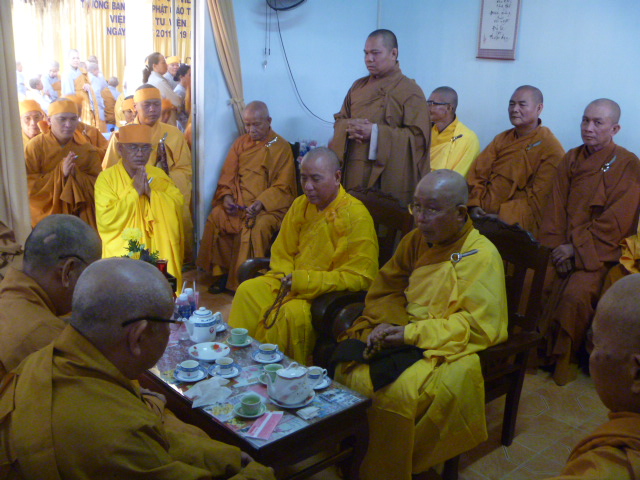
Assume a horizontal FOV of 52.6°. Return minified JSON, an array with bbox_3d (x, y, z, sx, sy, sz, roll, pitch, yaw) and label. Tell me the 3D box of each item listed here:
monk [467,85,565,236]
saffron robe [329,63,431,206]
[{"bbox_3d":[1.067,-0.164,3.763,0.580,1.350,0.750,13,18,35],"label":"monk"},{"bbox_3d":[0.268,-0.219,3.487,0.430,1.400,0.560,-12,20,-43],"label":"saffron robe"}]

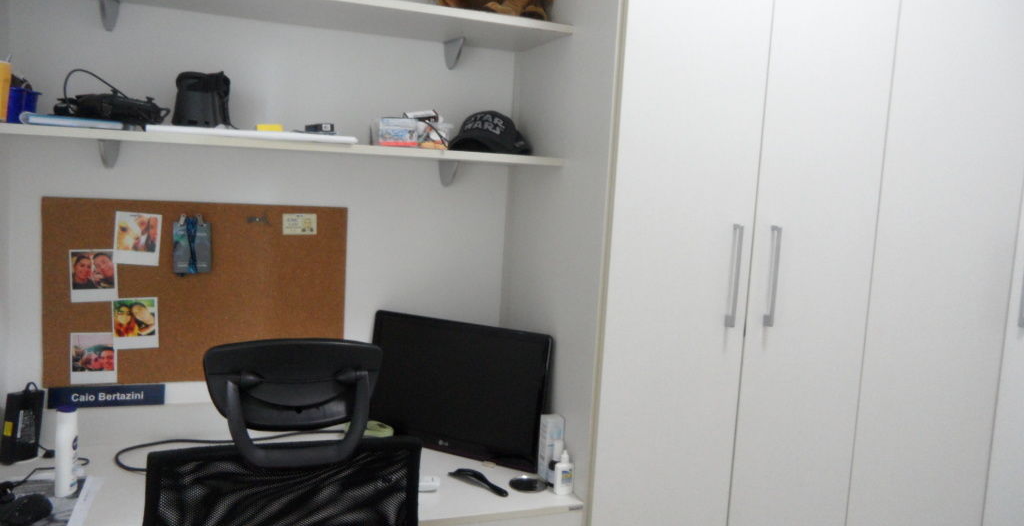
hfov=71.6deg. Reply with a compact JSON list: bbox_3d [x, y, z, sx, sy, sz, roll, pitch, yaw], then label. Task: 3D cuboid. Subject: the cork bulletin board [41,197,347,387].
[{"bbox_3d":[-0.751,0.075,1.730,0.672,0.442,0.012,1,6,-20],"label":"cork bulletin board"}]

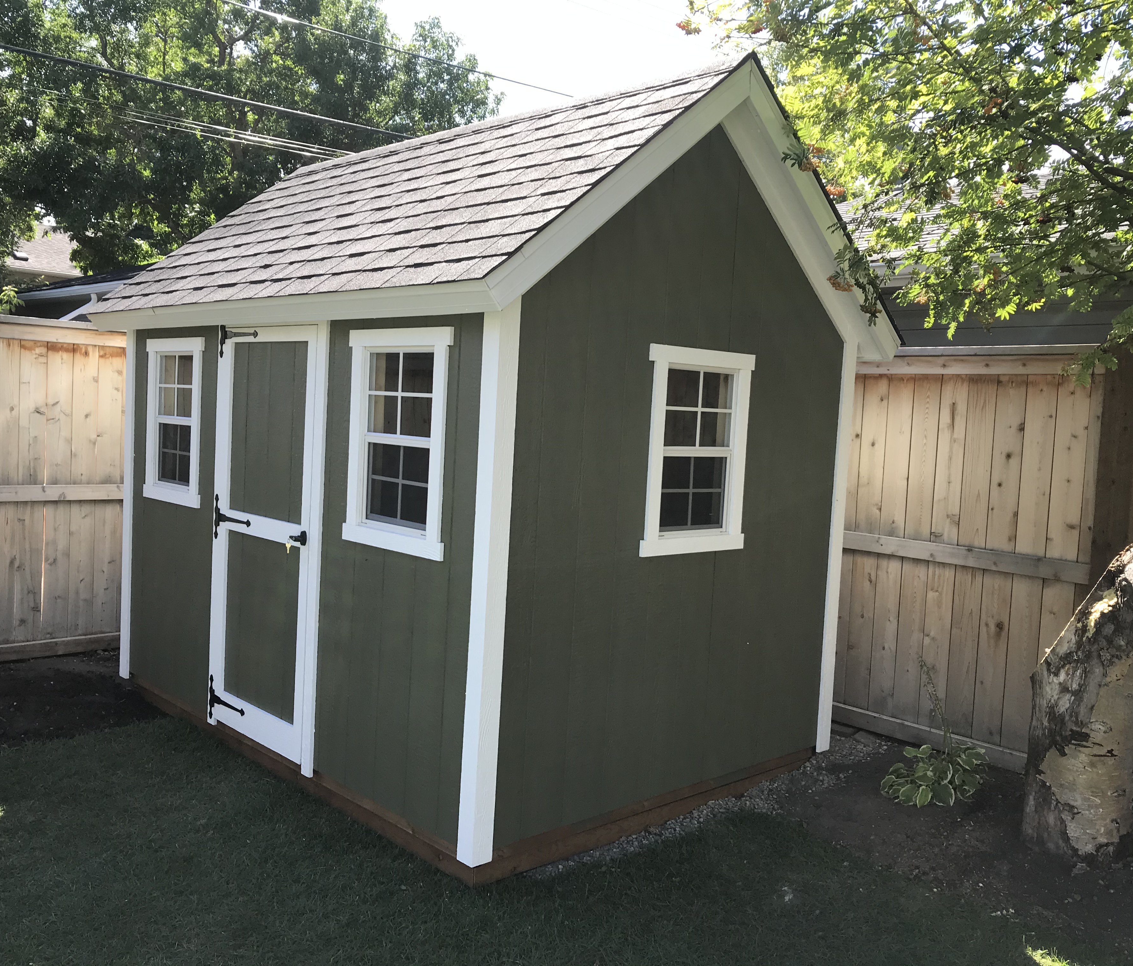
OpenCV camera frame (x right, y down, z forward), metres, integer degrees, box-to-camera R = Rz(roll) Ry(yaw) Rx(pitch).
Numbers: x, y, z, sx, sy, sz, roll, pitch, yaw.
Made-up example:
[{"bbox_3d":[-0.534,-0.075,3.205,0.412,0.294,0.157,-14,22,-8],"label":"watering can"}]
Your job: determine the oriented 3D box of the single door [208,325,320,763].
[{"bbox_3d":[-1.333,0.231,4.580,0.055,1.826,0.830,0,5,-44],"label":"single door"}]

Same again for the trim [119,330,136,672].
[{"bbox_3d":[-2.357,0.114,5.677,0.075,1.890,0.095,0,5,-44],"label":"trim"}]

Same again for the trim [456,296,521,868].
[{"bbox_3d":[-0.263,0.337,3.518,0.090,1.925,0.083,0,5,-44],"label":"trim"}]

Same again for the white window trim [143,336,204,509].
[{"bbox_3d":[-1.971,-0.311,5.241,0.035,0.819,0.658,0,5,-44],"label":"white window trim"}]

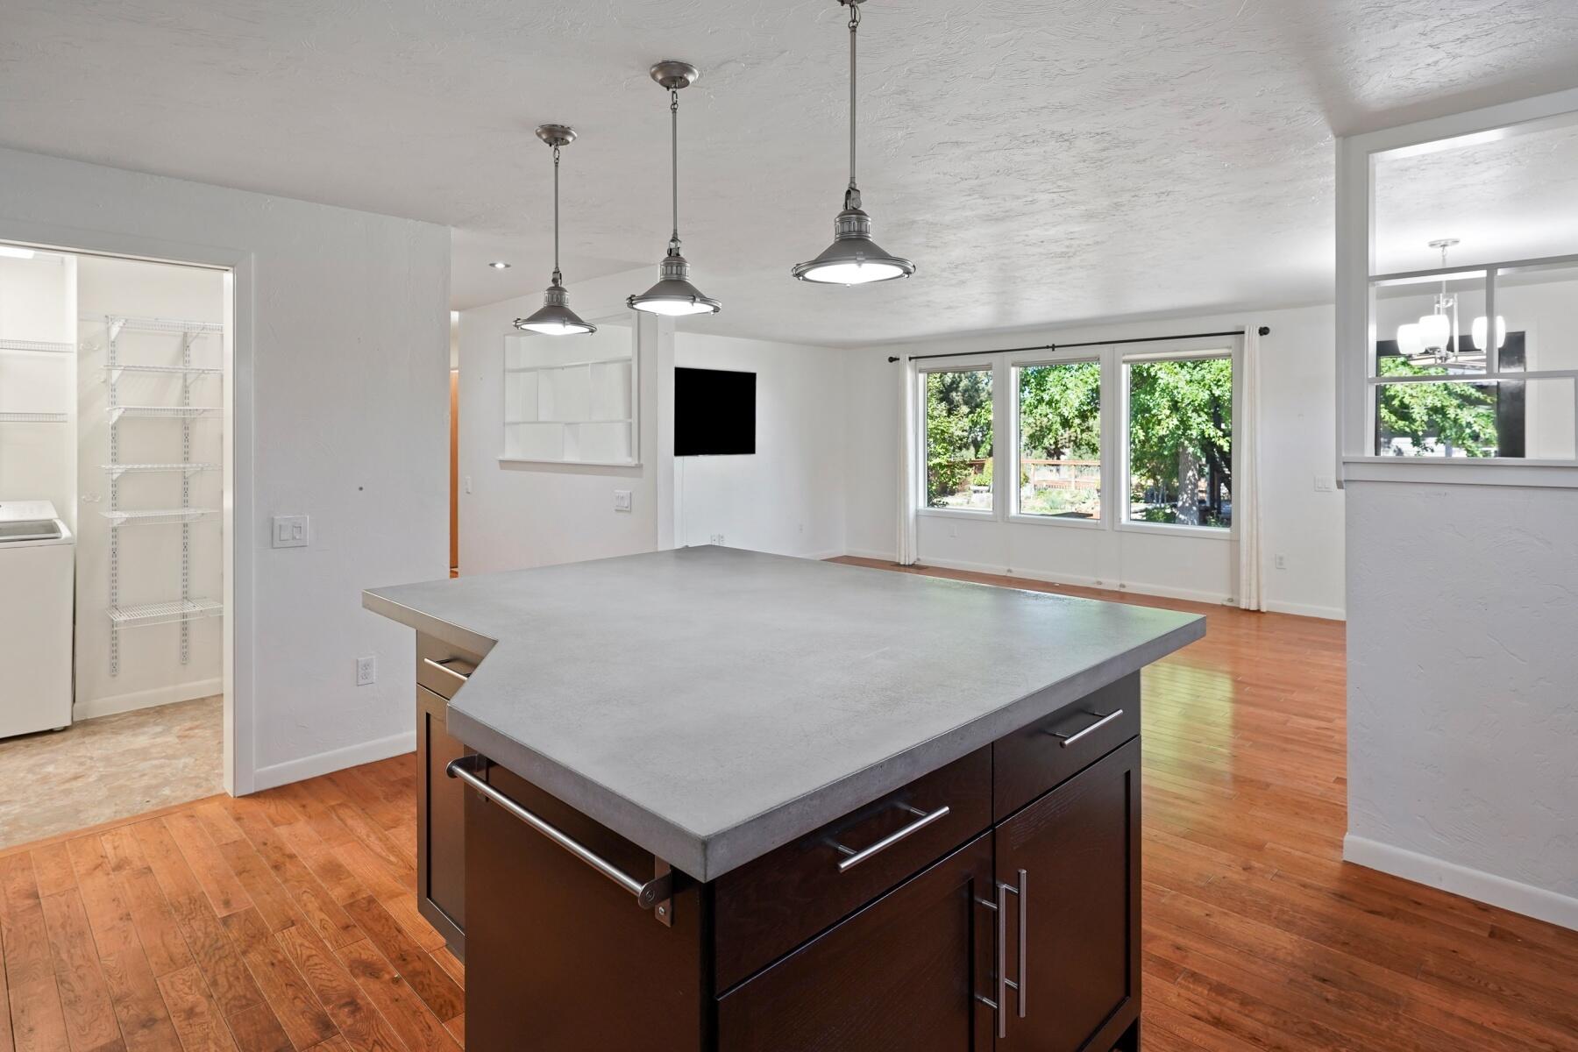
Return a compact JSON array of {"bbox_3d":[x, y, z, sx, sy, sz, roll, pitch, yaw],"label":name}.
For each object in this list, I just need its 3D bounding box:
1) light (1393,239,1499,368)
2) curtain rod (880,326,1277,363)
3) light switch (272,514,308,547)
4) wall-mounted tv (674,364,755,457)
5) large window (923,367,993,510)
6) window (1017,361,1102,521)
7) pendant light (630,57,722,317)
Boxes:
[{"bbox_3d":[3.474,-1.180,3.950,0.500,0.690,0.500,6,8,41],"label":"light"},{"bbox_3d":[2.490,-1.700,7.100,3.500,0.070,0.110,5,8,40],"label":"curtain rod"},{"bbox_3d":[-2.025,0.022,3.030,0.121,0.126,0.015,-5,8,-40],"label":"light switch"},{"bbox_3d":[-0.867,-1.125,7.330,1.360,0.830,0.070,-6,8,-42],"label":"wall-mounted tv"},{"bbox_3d":[1.759,-0.912,7.760,0.810,1.500,0.100,5,8,40],"label":"large window"},{"bbox_3d":[2.572,-0.826,7.130,0.820,1.500,0.100,5,8,40],"label":"window"},{"bbox_3d":[-0.319,-0.935,2.070,0.270,0.665,0.270,0,6,0],"label":"pendant light"}]

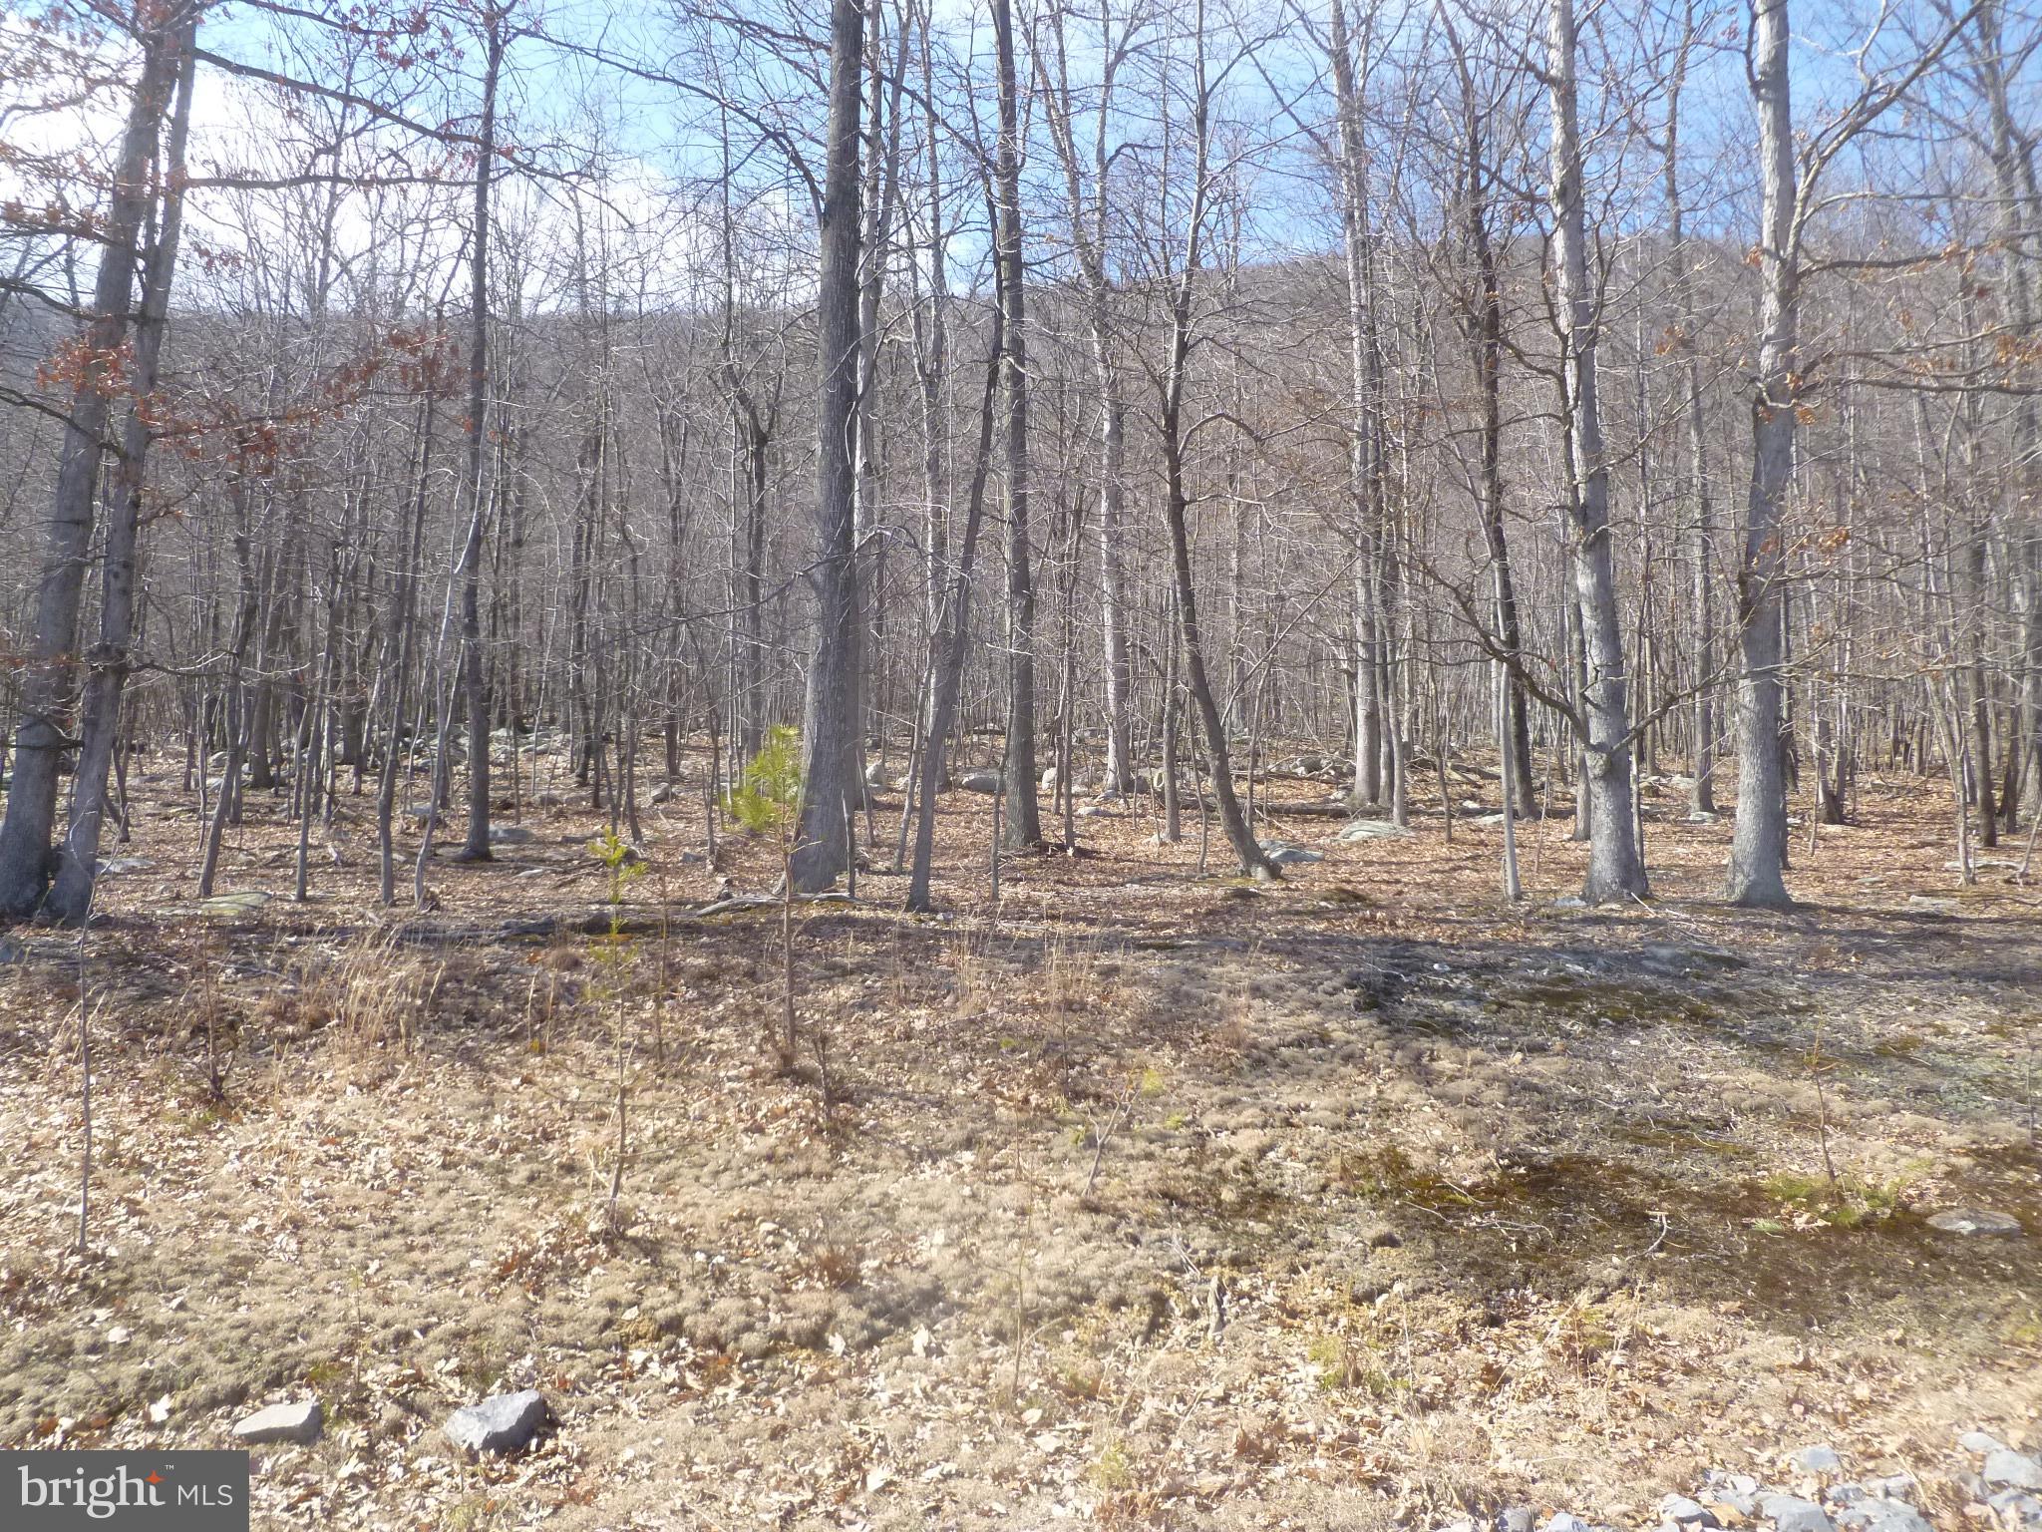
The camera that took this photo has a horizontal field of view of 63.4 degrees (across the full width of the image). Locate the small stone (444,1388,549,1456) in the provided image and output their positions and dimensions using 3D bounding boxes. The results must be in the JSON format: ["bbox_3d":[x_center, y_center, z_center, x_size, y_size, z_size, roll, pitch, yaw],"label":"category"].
[{"bbox_3d":[-1.668,2.084,5.250,0.330,0.155,0.250,2,-5,-18],"label":"small stone"}]

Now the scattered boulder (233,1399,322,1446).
[{"bbox_3d":[-2.383,2.104,5.300,0.275,0.100,0.210,3,-5,-24],"label":"scattered boulder"}]

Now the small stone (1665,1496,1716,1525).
[{"bbox_3d":[1.925,2.140,4.750,0.150,0.060,0.120,-1,-5,22],"label":"small stone"}]

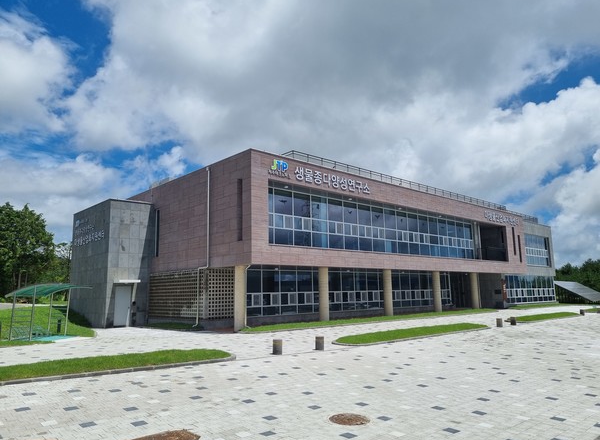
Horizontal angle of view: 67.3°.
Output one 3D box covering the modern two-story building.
[{"bbox_3d":[6.280,3.640,39.270,44.070,8.420,17.060,7,-12,-42],"label":"modern two-story building"}]

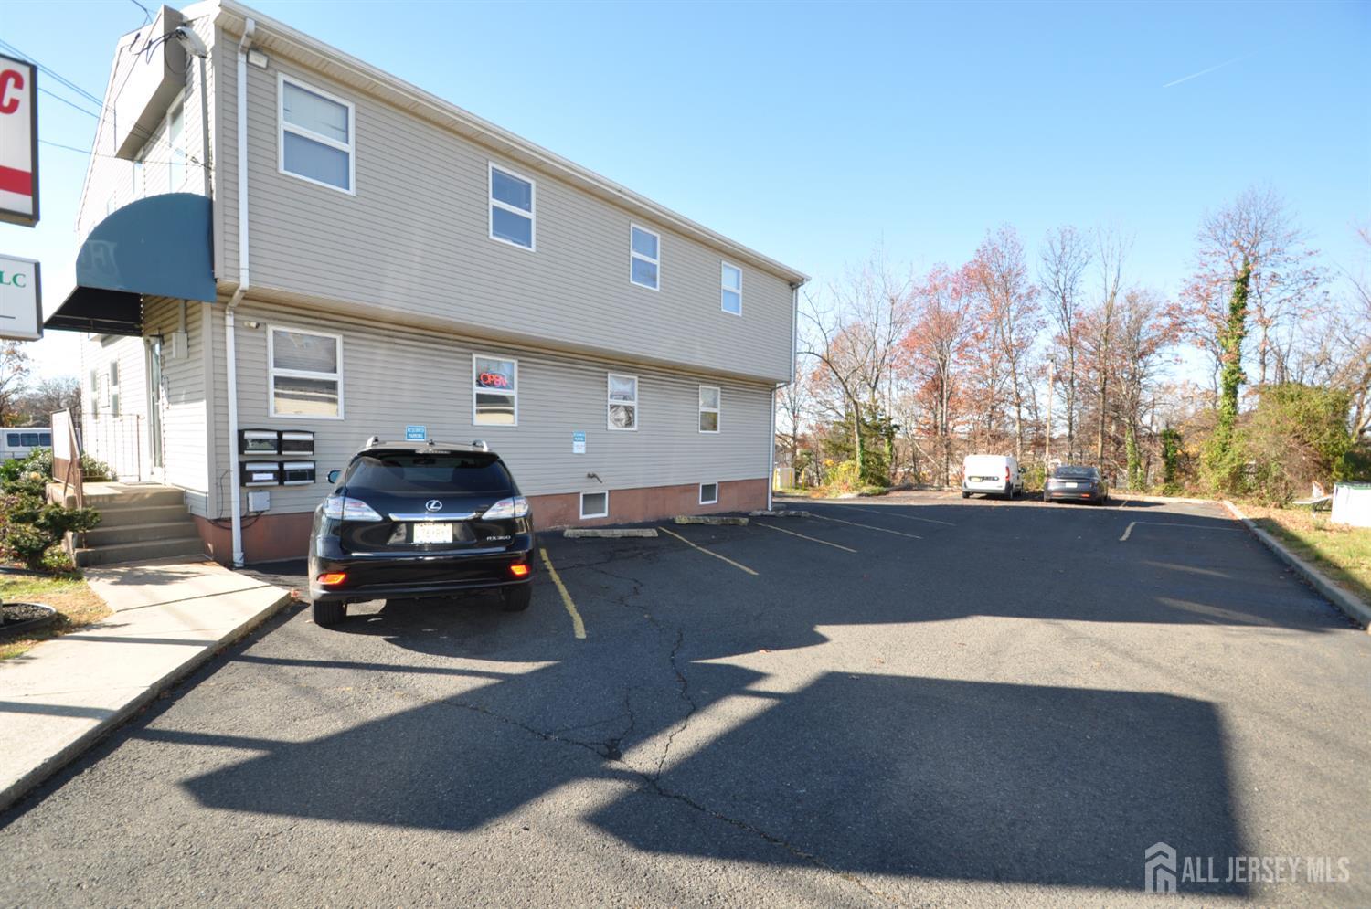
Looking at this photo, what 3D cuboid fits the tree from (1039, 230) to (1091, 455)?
[{"bbox_3d":[22.667,-5.748,34.000,3.000,15.700,3.000,1,1,34],"label":"tree"}]

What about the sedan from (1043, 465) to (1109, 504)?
[{"bbox_3d":[16.100,1.200,23.450,1.860,1.460,4.750,2,1,38],"label":"sedan"}]

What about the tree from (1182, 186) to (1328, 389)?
[{"bbox_3d":[28.339,-5.674,28.500,6.000,15.000,6.000,-1,1,-45],"label":"tree"}]

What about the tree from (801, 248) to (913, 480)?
[{"bbox_3d":[9.494,-4.674,31.500,5.800,13.400,5.500,1,1,17],"label":"tree"}]

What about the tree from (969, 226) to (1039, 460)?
[{"bbox_3d":[19.059,-5.748,34.000,4.000,15.700,4.000,1,1,29],"label":"tree"}]

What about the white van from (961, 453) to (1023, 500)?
[{"bbox_3d":[14.510,1.010,26.670,1.830,1.880,4.740,2,1,38],"label":"white van"}]

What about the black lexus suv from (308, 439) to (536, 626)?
[{"bbox_3d":[-3.100,0.700,6.800,1.890,1.700,4.770,1,0,-25],"label":"black lexus suv"}]

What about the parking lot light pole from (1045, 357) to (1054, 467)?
[{"bbox_3d":[19.434,-1.604,30.500,0.550,7.300,0.400,-1,1,-37],"label":"parking lot light pole"}]

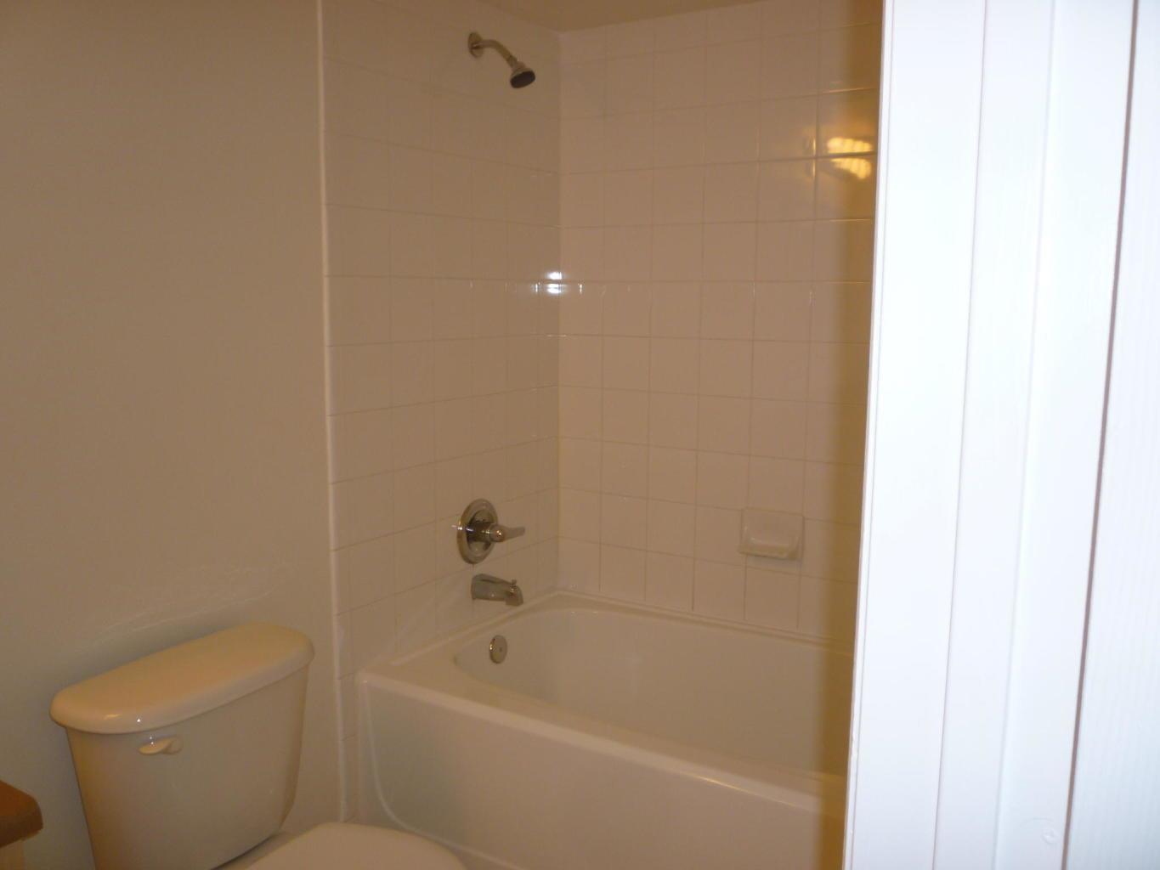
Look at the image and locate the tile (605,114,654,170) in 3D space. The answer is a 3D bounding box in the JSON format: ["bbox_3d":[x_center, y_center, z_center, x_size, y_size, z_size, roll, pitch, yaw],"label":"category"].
[{"bbox_3d":[0.139,-0.812,2.699,0.152,0.152,0.009,6,10,32],"label":"tile"}]

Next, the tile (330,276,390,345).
[{"bbox_3d":[-0.498,-0.282,2.197,0.008,0.152,0.190,5,9,32],"label":"tile"}]

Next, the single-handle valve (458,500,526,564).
[{"bbox_3d":[-0.234,0.262,2.602,0.085,0.175,0.196,5,9,32],"label":"single-handle valve"}]

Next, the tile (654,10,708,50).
[{"bbox_3d":[0.271,-1.065,2.562,0.151,0.081,0.010,6,10,32],"label":"tile"}]

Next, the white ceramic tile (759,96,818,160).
[{"bbox_3d":[0.530,-0.778,2.467,0.152,0.152,0.009,5,9,32],"label":"white ceramic tile"}]

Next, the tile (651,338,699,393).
[{"bbox_3d":[0.263,-0.192,2.685,0.152,0.152,0.010,6,10,32],"label":"tile"}]

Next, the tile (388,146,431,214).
[{"bbox_3d":[-0.404,-0.606,2.300,0.008,0.152,0.152,5,9,32],"label":"tile"}]

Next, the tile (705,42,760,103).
[{"bbox_3d":[0.401,-0.937,2.512,0.151,0.151,0.010,5,9,32],"label":"tile"}]

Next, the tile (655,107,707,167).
[{"bbox_3d":[0.269,-0.798,2.613,0.151,0.151,0.010,5,9,32],"label":"tile"}]

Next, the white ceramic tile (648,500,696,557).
[{"bbox_3d":[0.260,0.263,2.756,0.149,0.149,0.010,6,10,32],"label":"white ceramic tile"}]

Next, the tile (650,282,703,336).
[{"bbox_3d":[0.266,-0.343,2.666,0.151,0.151,0.010,6,10,32],"label":"tile"}]

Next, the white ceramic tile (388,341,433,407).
[{"bbox_3d":[-0.407,-0.149,2.349,0.010,0.152,0.152,6,10,32],"label":"white ceramic tile"}]

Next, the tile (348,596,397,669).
[{"bbox_3d":[-0.494,0.474,2.320,0.010,0.151,0.149,6,10,32],"label":"tile"}]

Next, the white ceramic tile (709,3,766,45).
[{"bbox_3d":[0.401,-1.058,2.497,0.152,0.086,0.009,6,10,32],"label":"white ceramic tile"}]

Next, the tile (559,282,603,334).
[{"bbox_3d":[0.006,-0.369,2.825,0.151,0.152,0.010,6,10,32],"label":"tile"}]

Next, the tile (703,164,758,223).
[{"bbox_3d":[0.398,-0.634,2.554,0.151,0.151,0.010,5,9,32],"label":"tile"}]

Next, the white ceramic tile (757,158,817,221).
[{"bbox_3d":[0.523,-0.618,2.458,0.152,0.152,0.010,6,10,32],"label":"white ceramic tile"}]

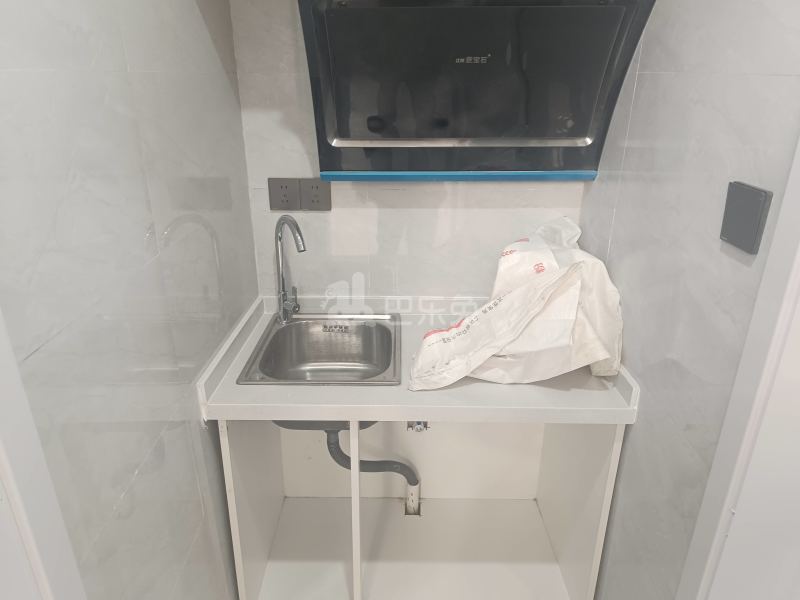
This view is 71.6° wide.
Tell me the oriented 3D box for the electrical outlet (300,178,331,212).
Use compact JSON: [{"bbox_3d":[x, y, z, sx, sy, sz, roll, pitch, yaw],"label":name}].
[{"bbox_3d":[-0.234,-0.293,1.543,0.086,0.086,0.009,0,20,0],"label":"electrical outlet"}]

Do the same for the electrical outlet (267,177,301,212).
[{"bbox_3d":[-0.319,-0.293,1.543,0.086,0.086,0.009,0,20,0],"label":"electrical outlet"}]

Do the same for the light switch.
[{"bbox_3d":[0.500,-0.119,0.804,0.010,0.086,0.086,0,20,0],"label":"light switch"}]

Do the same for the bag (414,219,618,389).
[{"bbox_3d":[0.261,-0.010,1.335,0.484,0.319,0.356,0,20,0],"label":"bag"}]

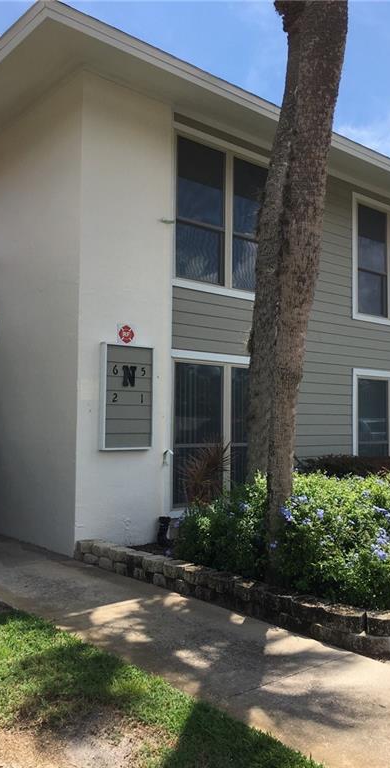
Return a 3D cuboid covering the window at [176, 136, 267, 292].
[{"bbox_3d":[0.426,-2.148,8.430,1.840,1.850,0.130,3,-4,-41],"label":"window"}]

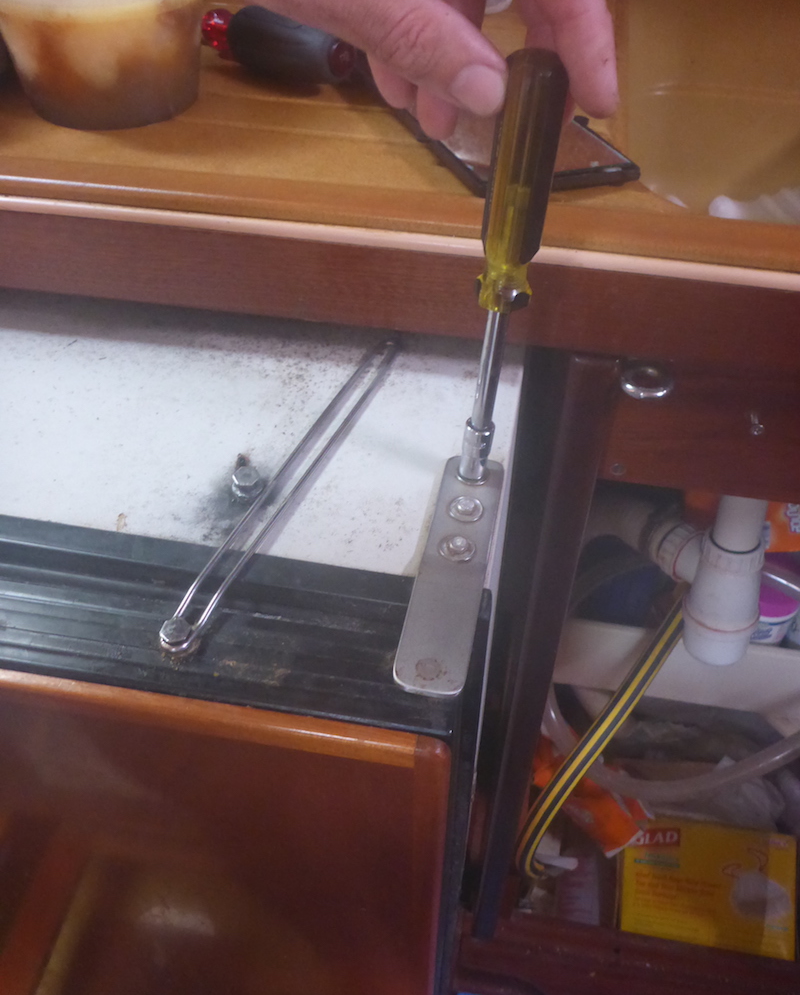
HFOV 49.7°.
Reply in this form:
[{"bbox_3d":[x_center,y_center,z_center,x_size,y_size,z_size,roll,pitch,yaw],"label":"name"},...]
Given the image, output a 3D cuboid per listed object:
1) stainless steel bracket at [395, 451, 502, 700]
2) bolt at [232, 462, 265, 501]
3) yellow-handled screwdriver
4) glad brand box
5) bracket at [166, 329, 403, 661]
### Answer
[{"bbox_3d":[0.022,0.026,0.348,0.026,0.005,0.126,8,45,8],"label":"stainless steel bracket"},{"bbox_3d":[-0.067,-0.006,0.380,0.013,0.009,0.013,7,47,7],"label":"bolt"},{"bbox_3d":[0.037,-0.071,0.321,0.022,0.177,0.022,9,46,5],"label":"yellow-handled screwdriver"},{"bbox_3d":[0.373,0.472,1.062,0.201,0.055,0.136,7,72,7],"label":"glad brand box"},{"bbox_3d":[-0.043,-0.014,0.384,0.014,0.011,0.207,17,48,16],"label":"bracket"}]

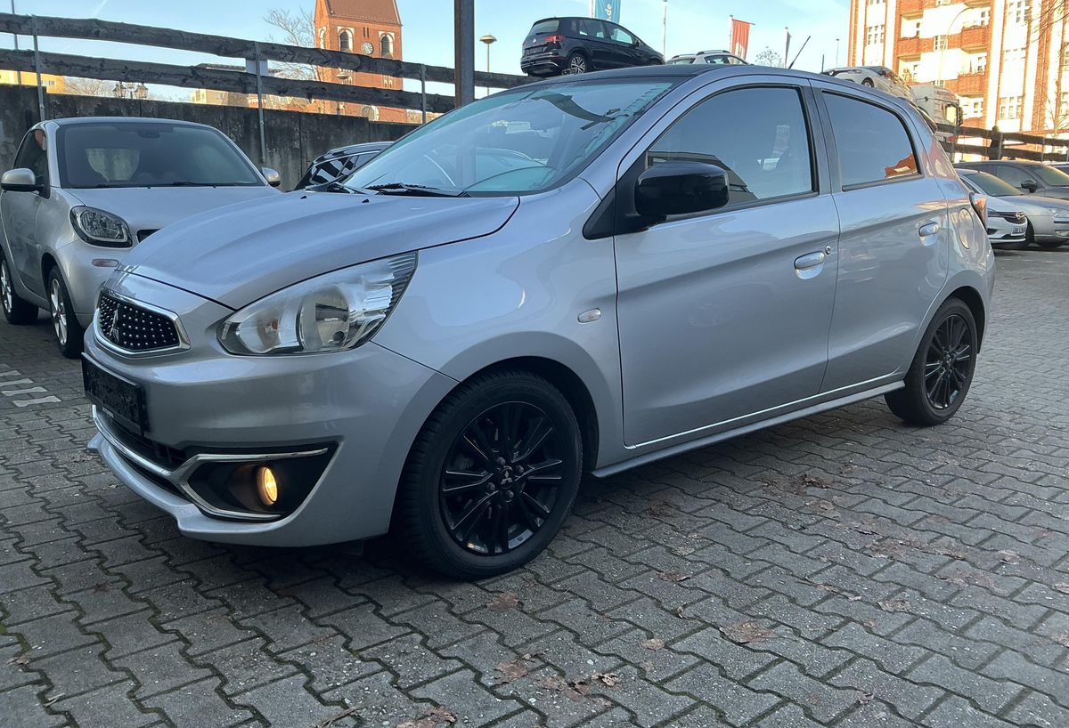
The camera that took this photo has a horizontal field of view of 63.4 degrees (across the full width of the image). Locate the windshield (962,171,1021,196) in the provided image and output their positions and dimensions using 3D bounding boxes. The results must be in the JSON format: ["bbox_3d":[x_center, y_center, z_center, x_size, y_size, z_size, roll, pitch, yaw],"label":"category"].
[{"bbox_3d":[8.375,-3.280,15.800,1.380,0.120,0.750,-9,45,-39],"label":"windshield"}]

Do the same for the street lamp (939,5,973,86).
[{"bbox_3d":[21.801,-13.730,45.449,2.000,9.500,0.300,-8,13,-37],"label":"street lamp"}]

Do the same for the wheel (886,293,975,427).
[{"bbox_3d":[1.777,-0.021,3.854,0.573,0.573,0.185,-9,15,-38],"label":"wheel"}]

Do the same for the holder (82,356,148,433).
[{"bbox_3d":[-1.173,0.074,2.387,0.030,0.125,0.530,-9,15,-38],"label":"holder"}]

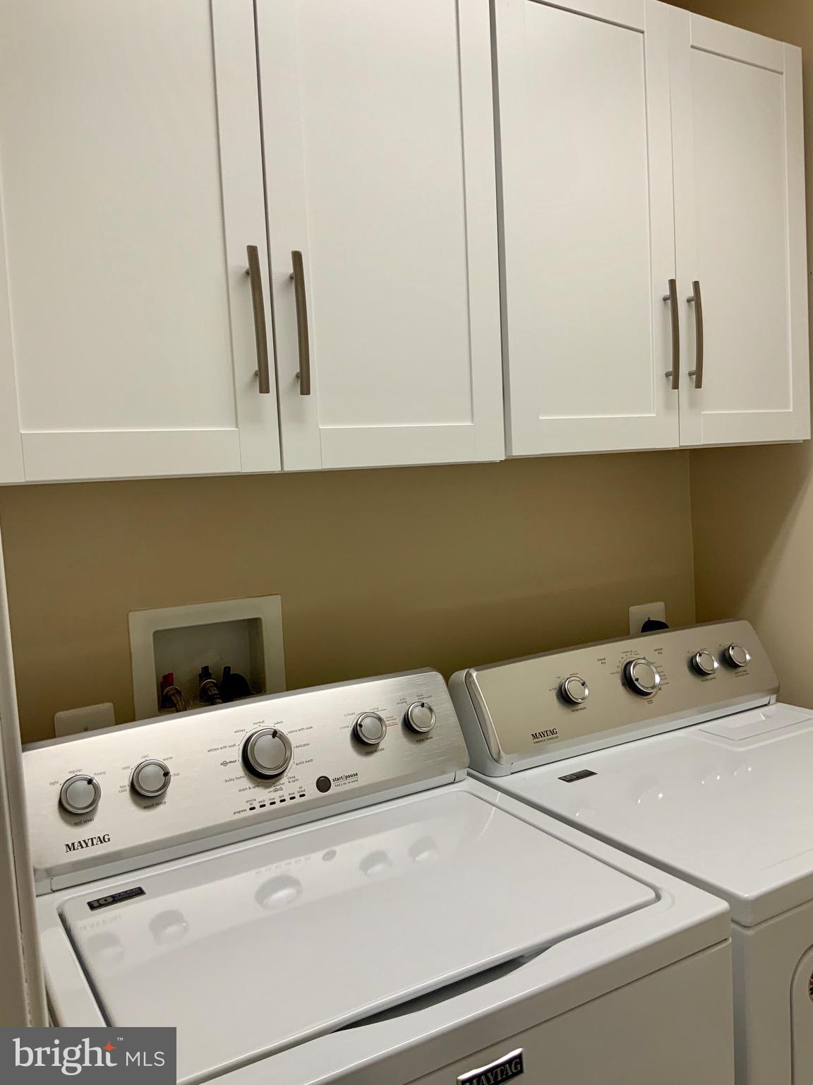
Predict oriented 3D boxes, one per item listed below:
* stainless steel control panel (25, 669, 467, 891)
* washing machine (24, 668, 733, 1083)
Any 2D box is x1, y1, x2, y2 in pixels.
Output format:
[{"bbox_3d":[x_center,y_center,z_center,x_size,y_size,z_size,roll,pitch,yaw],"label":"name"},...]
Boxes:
[{"bbox_3d":[-0.226,0.334,1.374,0.698,0.170,0.117,-6,6,-30],"label":"stainless steel control panel"},{"bbox_3d":[-0.077,0.801,1.198,0.701,1.080,0.685,-6,6,-30],"label":"washing machine"}]

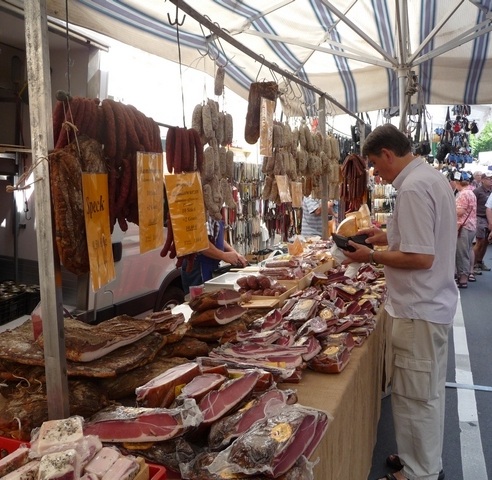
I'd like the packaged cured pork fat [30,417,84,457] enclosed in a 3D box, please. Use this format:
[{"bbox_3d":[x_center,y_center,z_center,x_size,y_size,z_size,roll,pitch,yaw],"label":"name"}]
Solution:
[{"bbox_3d":[-0.360,0.378,0.990,0.092,0.047,0.075,0,7,0],"label":"packaged cured pork fat"}]

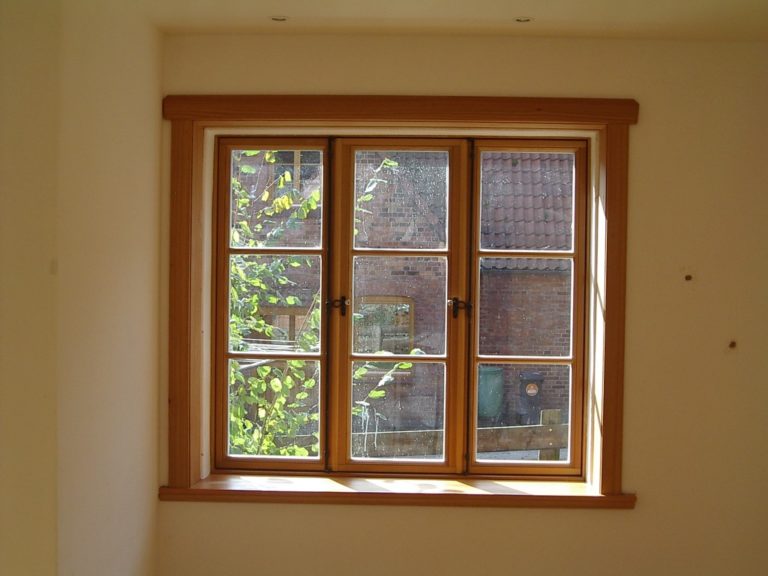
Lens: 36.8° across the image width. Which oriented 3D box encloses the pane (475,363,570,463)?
[{"bbox_3d":[0.521,0.467,4.295,0.352,0.372,0.020,1,1,2],"label":"pane"}]

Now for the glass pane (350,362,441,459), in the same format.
[{"bbox_3d":[0.053,0.461,4.309,0.350,0.373,0.020,1,1,2],"label":"glass pane"}]

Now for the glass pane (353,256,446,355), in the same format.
[{"bbox_3d":[0.060,0.067,4.300,0.351,0.366,0.020,1,1,2],"label":"glass pane"}]

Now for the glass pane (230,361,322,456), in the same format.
[{"bbox_3d":[-0.409,0.453,4.323,0.345,0.371,0.020,1,1,2],"label":"glass pane"}]

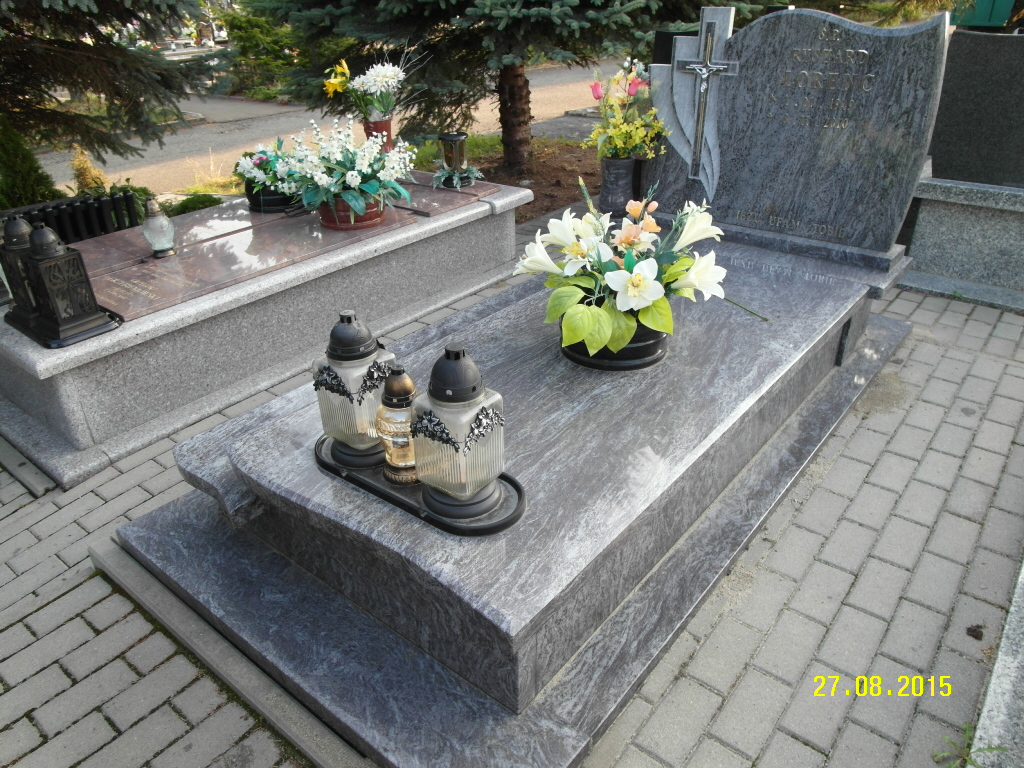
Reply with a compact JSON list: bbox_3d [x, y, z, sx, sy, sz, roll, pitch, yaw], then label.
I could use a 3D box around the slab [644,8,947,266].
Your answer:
[{"bbox_3d":[1.071,-1.041,2.934,1.140,0.910,0.190,19,35,33],"label":"slab"}]

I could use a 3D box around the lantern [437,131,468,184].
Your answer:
[{"bbox_3d":[-0.290,-1.155,3.648,0.155,0.262,0.155,-2,29,1],"label":"lantern"}]

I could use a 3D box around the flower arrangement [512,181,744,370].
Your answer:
[{"bbox_3d":[0.326,-0.345,2.145,0.640,0.480,0.520,3,29,9],"label":"flower arrangement"}]

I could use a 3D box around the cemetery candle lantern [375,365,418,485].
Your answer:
[{"bbox_3d":[-0.265,0.089,1.643,0.100,0.291,0.100,-2,29,1],"label":"cemetery candle lantern"}]

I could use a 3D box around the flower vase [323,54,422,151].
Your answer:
[{"bbox_3d":[-0.774,-1.460,3.865,0.500,0.600,0.400,-2,29,0],"label":"flower vase"}]

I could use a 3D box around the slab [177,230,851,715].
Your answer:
[{"bbox_3d":[0.227,-0.003,2.303,1.110,0.225,2.050,19,35,34],"label":"slab"}]

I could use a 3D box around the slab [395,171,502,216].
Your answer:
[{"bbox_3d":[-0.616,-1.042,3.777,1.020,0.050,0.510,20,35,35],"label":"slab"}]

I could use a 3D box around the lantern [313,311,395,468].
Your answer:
[{"bbox_3d":[-0.383,0.006,1.712,0.170,0.378,0.170,20,35,35],"label":"lantern"}]

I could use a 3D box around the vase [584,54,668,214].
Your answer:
[{"bbox_3d":[0.536,-1.124,3.265,0.370,0.678,0.330,-2,29,0],"label":"vase"}]

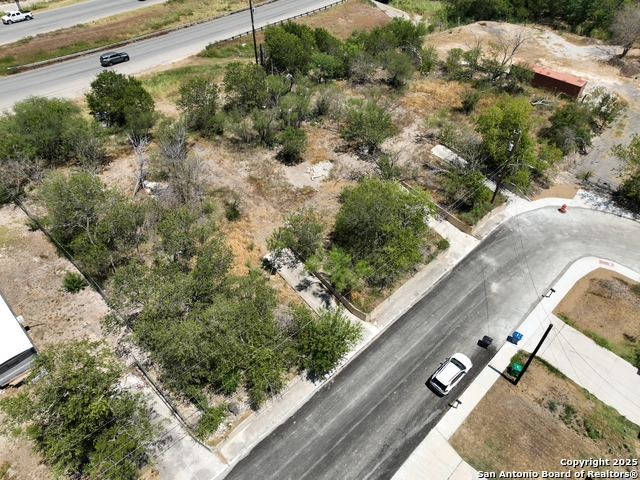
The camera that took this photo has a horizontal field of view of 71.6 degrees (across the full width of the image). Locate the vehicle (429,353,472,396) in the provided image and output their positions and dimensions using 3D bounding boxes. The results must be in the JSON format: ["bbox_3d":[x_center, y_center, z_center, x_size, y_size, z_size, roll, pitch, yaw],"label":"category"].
[{"bbox_3d":[11.931,12.360,40.473,4.500,1.630,1.850,-34,55,-29],"label":"vehicle"}]

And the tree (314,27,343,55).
[{"bbox_3d":[1.595,-37.075,83.682,5.170,5.922,5.170,0,44,0],"label":"tree"}]

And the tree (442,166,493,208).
[{"bbox_3d":[18.458,-6.595,55.681,5.868,4.656,5.370,0,46,0],"label":"tree"}]

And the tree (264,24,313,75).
[{"bbox_3d":[-5.524,-33.191,78.368,7.802,7.520,8.084,0,44,0],"label":"tree"}]

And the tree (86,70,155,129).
[{"bbox_3d":[-28.691,-19.998,64.468,8.366,7.520,8.648,0,44,0],"label":"tree"}]

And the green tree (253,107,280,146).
[{"bbox_3d":[-7.896,-16.429,64.446,3.943,5.709,3.665,0,46,0],"label":"green tree"}]

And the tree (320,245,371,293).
[{"bbox_3d":[2.645,2.959,46.255,5.185,4.543,4.774,0,46,0],"label":"tree"}]

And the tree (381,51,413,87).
[{"bbox_3d":[13.769,-29.900,77.474,5.056,5.680,4.681,0,46,0],"label":"tree"}]

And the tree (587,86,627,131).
[{"bbox_3d":[42.103,-19.045,65.687,4.324,6.110,4.606,0,44,0],"label":"tree"}]

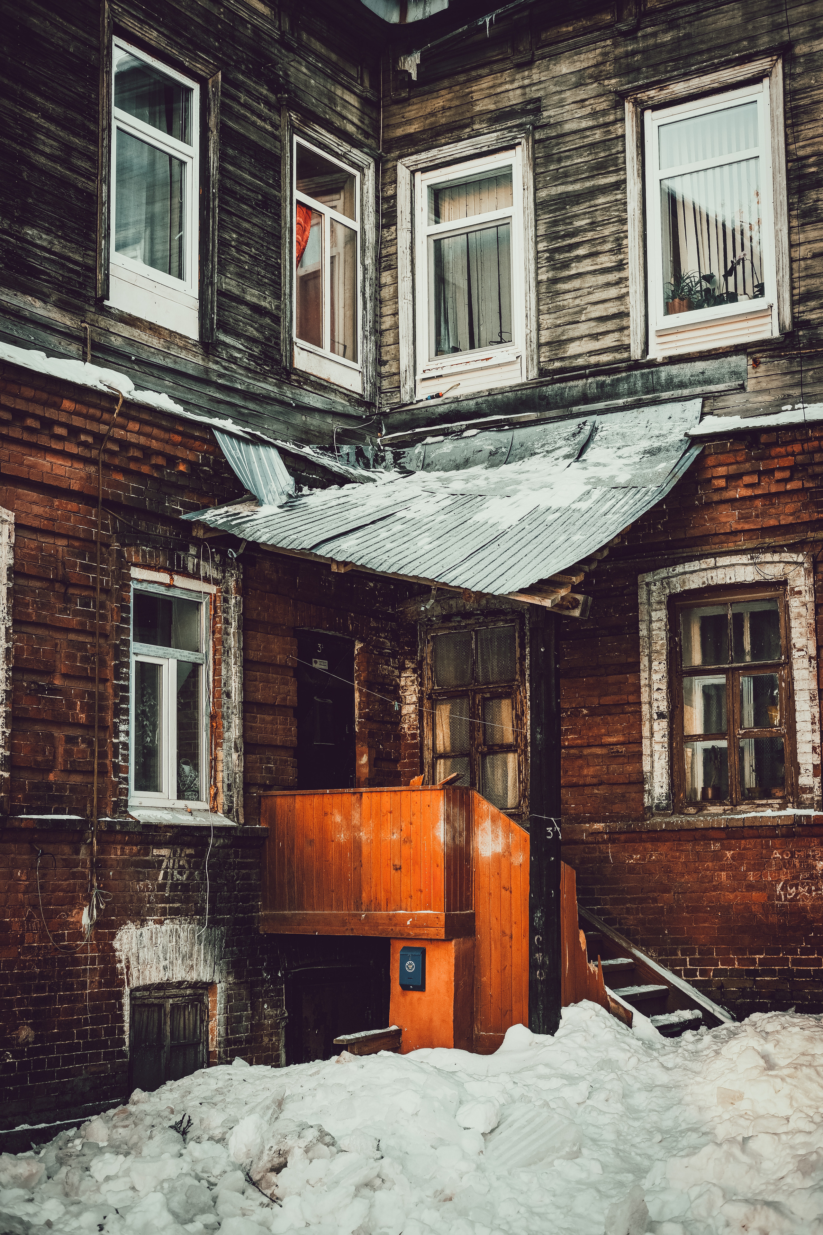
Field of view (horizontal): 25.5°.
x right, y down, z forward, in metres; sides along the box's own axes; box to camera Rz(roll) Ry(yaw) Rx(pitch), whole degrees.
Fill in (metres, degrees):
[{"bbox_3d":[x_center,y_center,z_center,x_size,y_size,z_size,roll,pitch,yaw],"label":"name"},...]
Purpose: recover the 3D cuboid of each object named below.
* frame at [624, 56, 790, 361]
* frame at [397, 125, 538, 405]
[{"bbox_3d":[2.396,-3.271,14.710,1.355,2.285,0.150,-6,-10,32],"label":"frame"},{"bbox_3d":[0.507,-3.039,15.900,1.392,2.261,0.150,-6,-10,32],"label":"frame"}]

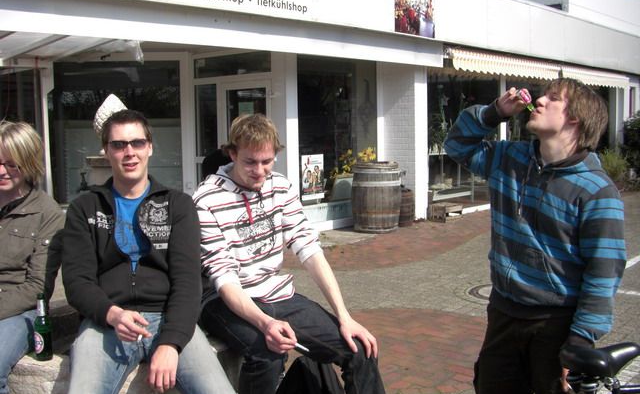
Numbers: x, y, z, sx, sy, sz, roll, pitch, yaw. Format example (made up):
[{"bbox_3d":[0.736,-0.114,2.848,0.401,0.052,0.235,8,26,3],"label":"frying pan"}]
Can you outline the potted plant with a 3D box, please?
[{"bbox_3d":[0.495,-0.343,10.700,0.480,0.820,0.600,4,8,39],"label":"potted plant"}]

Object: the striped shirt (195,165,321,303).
[{"bbox_3d":[-0.240,0.143,2.700,0.470,0.540,0.380,-4,7,-25],"label":"striped shirt"}]

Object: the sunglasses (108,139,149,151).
[{"bbox_3d":[-0.674,-0.179,2.475,0.140,0.042,0.140,-6,6,-12],"label":"sunglasses"}]

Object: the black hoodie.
[{"bbox_3d":[-0.645,0.222,2.470,0.500,0.570,0.380,-2,7,-12],"label":"black hoodie"}]

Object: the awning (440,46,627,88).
[{"bbox_3d":[4.791,-2.455,13.970,0.400,0.340,8.900,4,8,39],"label":"awning"}]

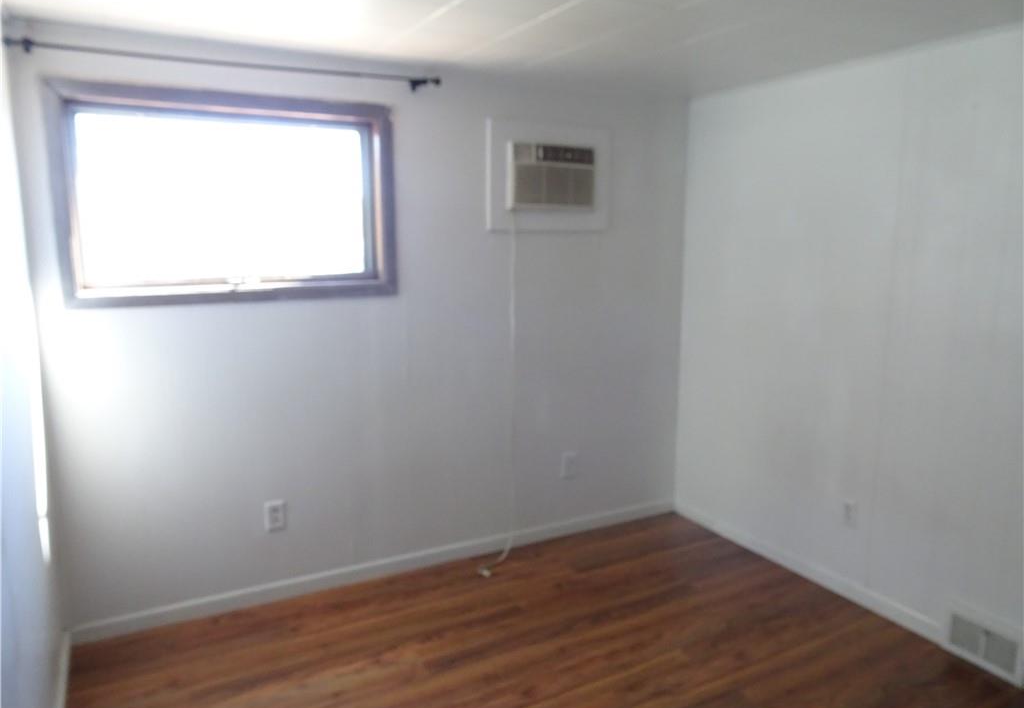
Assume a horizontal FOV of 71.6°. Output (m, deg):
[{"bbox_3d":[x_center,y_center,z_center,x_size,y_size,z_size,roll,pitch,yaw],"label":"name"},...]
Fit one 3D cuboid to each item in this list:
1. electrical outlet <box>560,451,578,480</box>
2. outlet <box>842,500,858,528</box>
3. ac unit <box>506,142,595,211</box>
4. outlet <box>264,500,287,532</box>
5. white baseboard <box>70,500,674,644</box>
[{"bbox_3d":[0.279,0.544,3.446,0.073,0.118,0.012,-5,10,-27],"label":"electrical outlet"},{"bbox_3d":[1.355,0.645,2.843,0.012,0.118,0.073,-5,10,-27],"label":"outlet"},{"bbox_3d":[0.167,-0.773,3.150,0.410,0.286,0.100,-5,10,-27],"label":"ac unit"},{"bbox_3d":[-0.938,0.644,2.815,0.073,0.118,0.012,-5,10,-27],"label":"outlet"},{"bbox_3d":[-0.356,0.909,3.176,2.767,0.082,0.016,-5,10,-27],"label":"white baseboard"}]

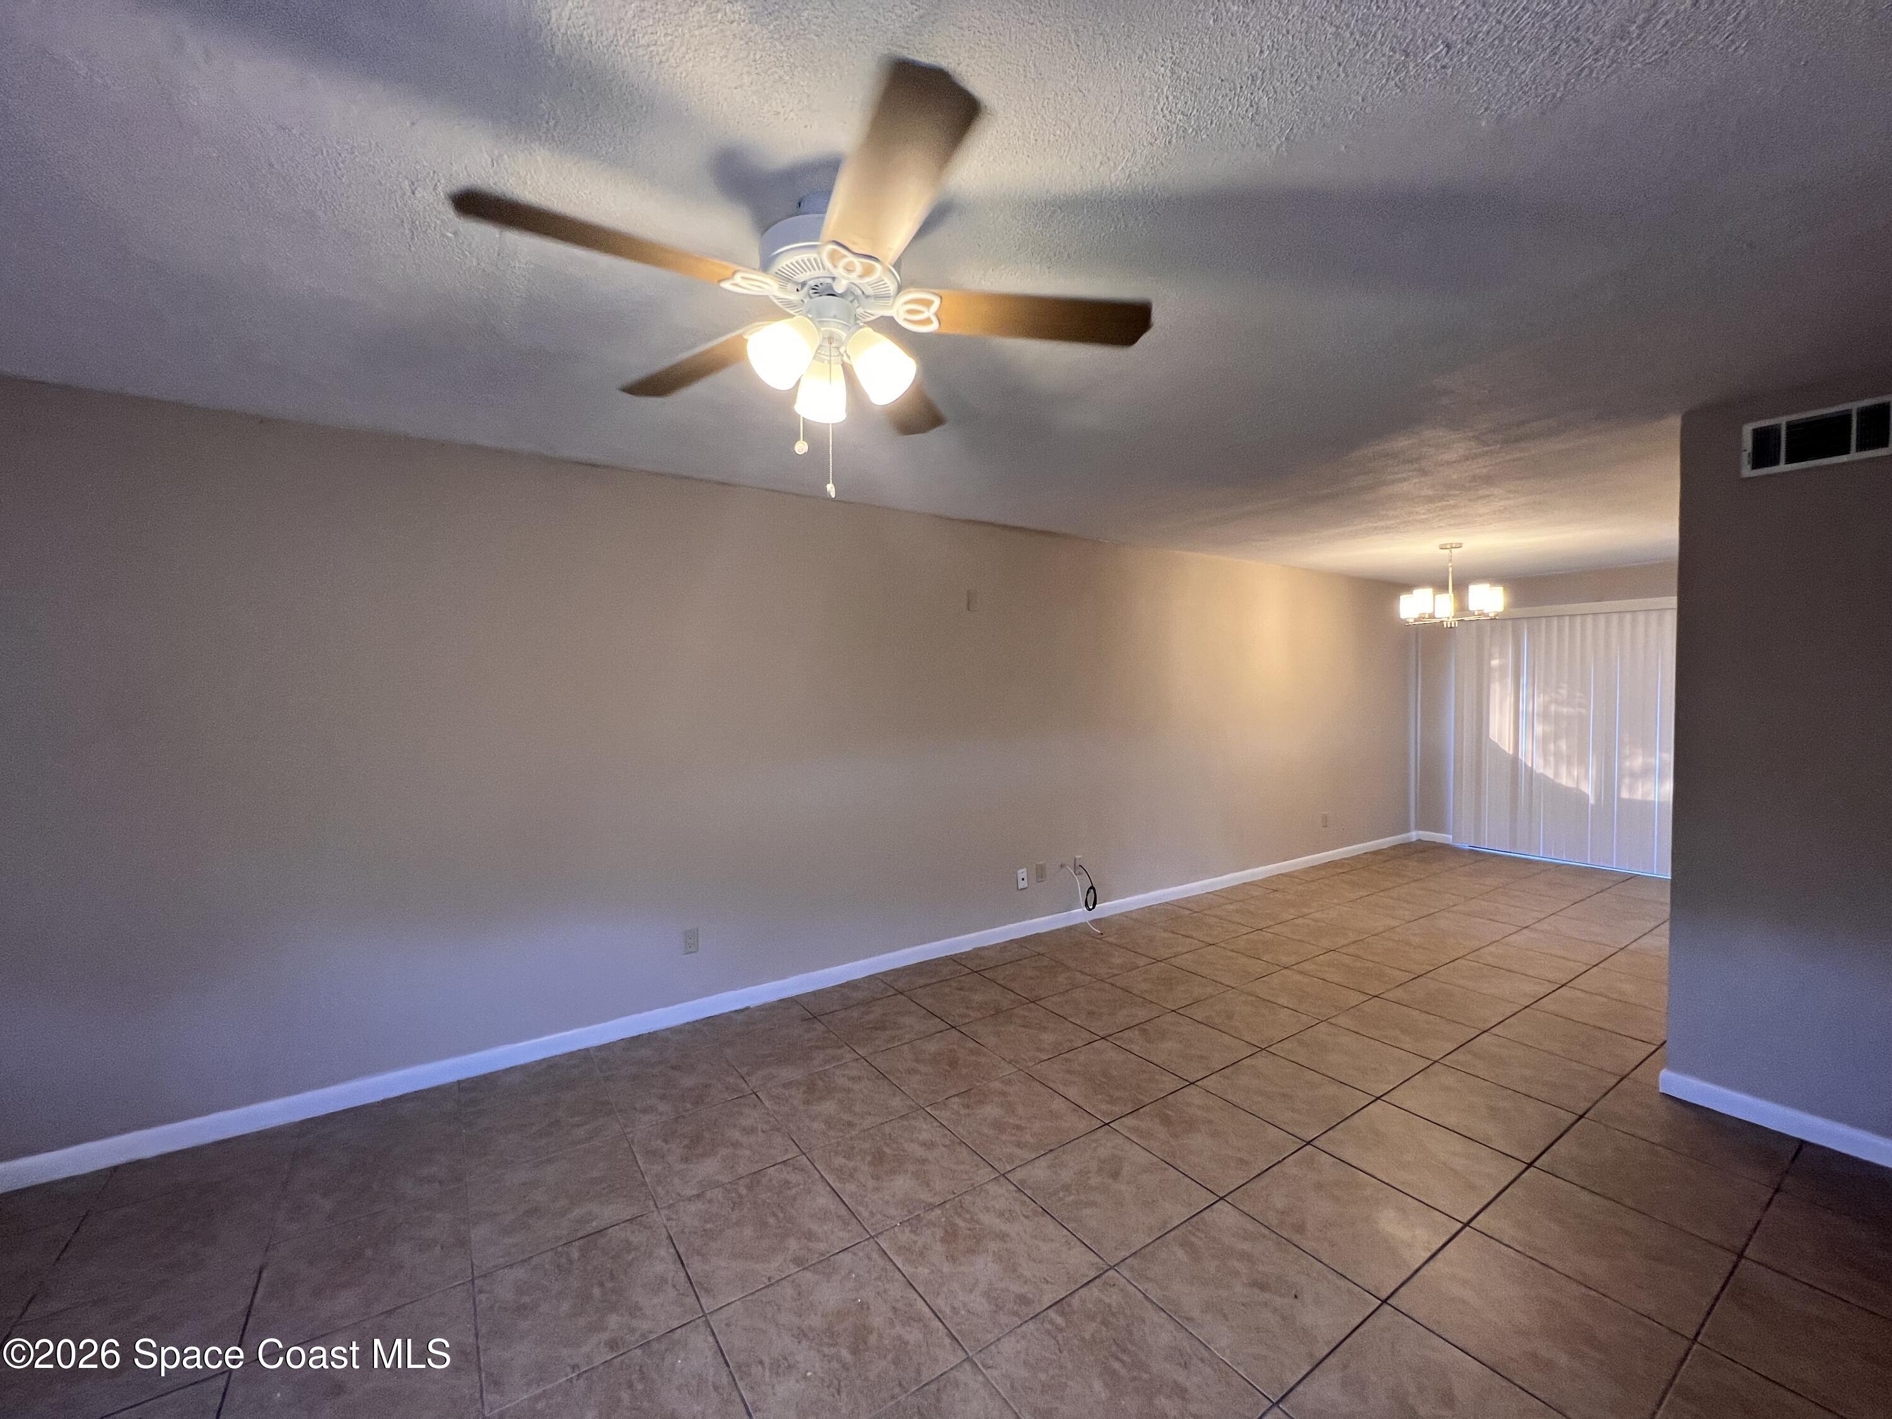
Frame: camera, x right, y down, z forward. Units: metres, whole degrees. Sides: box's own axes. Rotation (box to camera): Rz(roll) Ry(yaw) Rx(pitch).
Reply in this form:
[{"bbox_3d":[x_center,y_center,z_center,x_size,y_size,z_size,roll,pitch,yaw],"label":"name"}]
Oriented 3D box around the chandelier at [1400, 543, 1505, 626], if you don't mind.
[{"bbox_3d":[3.430,-0.830,4.827,0.570,0.560,0.570,-1,2,-33],"label":"chandelier"}]

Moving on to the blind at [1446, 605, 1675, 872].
[{"bbox_3d":[5.214,0.259,5.833,0.120,2.066,1.880,-1,2,-33],"label":"blind"}]

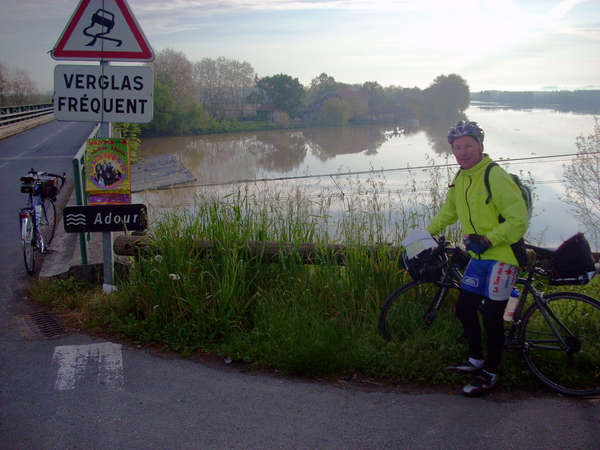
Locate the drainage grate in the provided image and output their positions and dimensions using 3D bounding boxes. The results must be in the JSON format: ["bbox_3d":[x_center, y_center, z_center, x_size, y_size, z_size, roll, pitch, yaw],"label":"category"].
[{"bbox_3d":[-2.222,0.873,5.601,0.260,0.030,0.570,-7,13,-33],"label":"drainage grate"}]

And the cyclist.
[{"bbox_3d":[1.168,0.214,4.221,0.550,1.770,0.540,-8,14,-37],"label":"cyclist"}]

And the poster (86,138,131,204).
[{"bbox_3d":[-1.887,-0.527,6.317,0.430,0.650,0.015,0,11,-2],"label":"poster"}]

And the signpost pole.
[{"bbox_3d":[-1.919,-0.510,6.382,0.080,2.420,0.080,2,11,0],"label":"signpost pole"}]

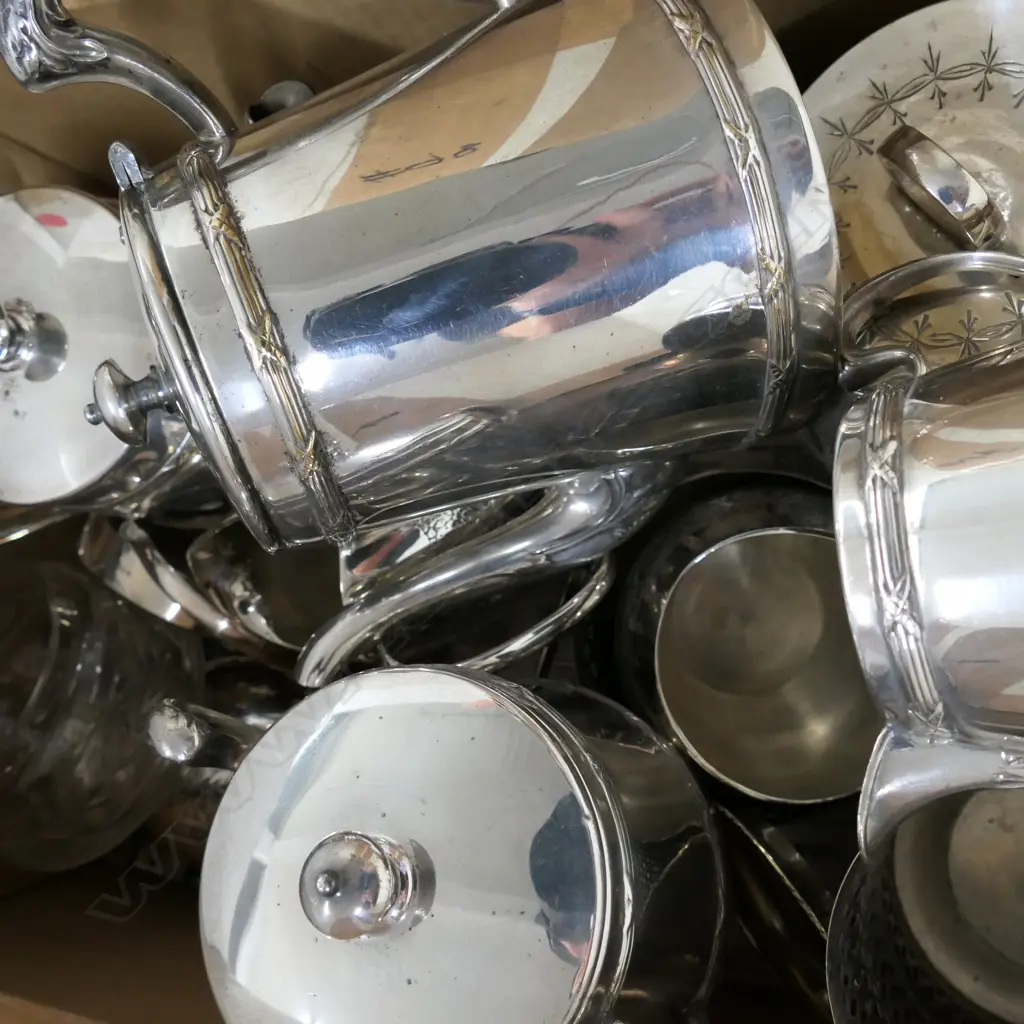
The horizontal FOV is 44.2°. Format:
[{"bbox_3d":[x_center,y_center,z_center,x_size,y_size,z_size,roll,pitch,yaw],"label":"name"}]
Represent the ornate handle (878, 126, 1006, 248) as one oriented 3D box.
[{"bbox_3d":[0.153,-0.115,0.450,0.016,0.019,0.048,-42,68,14],"label":"ornate handle"}]

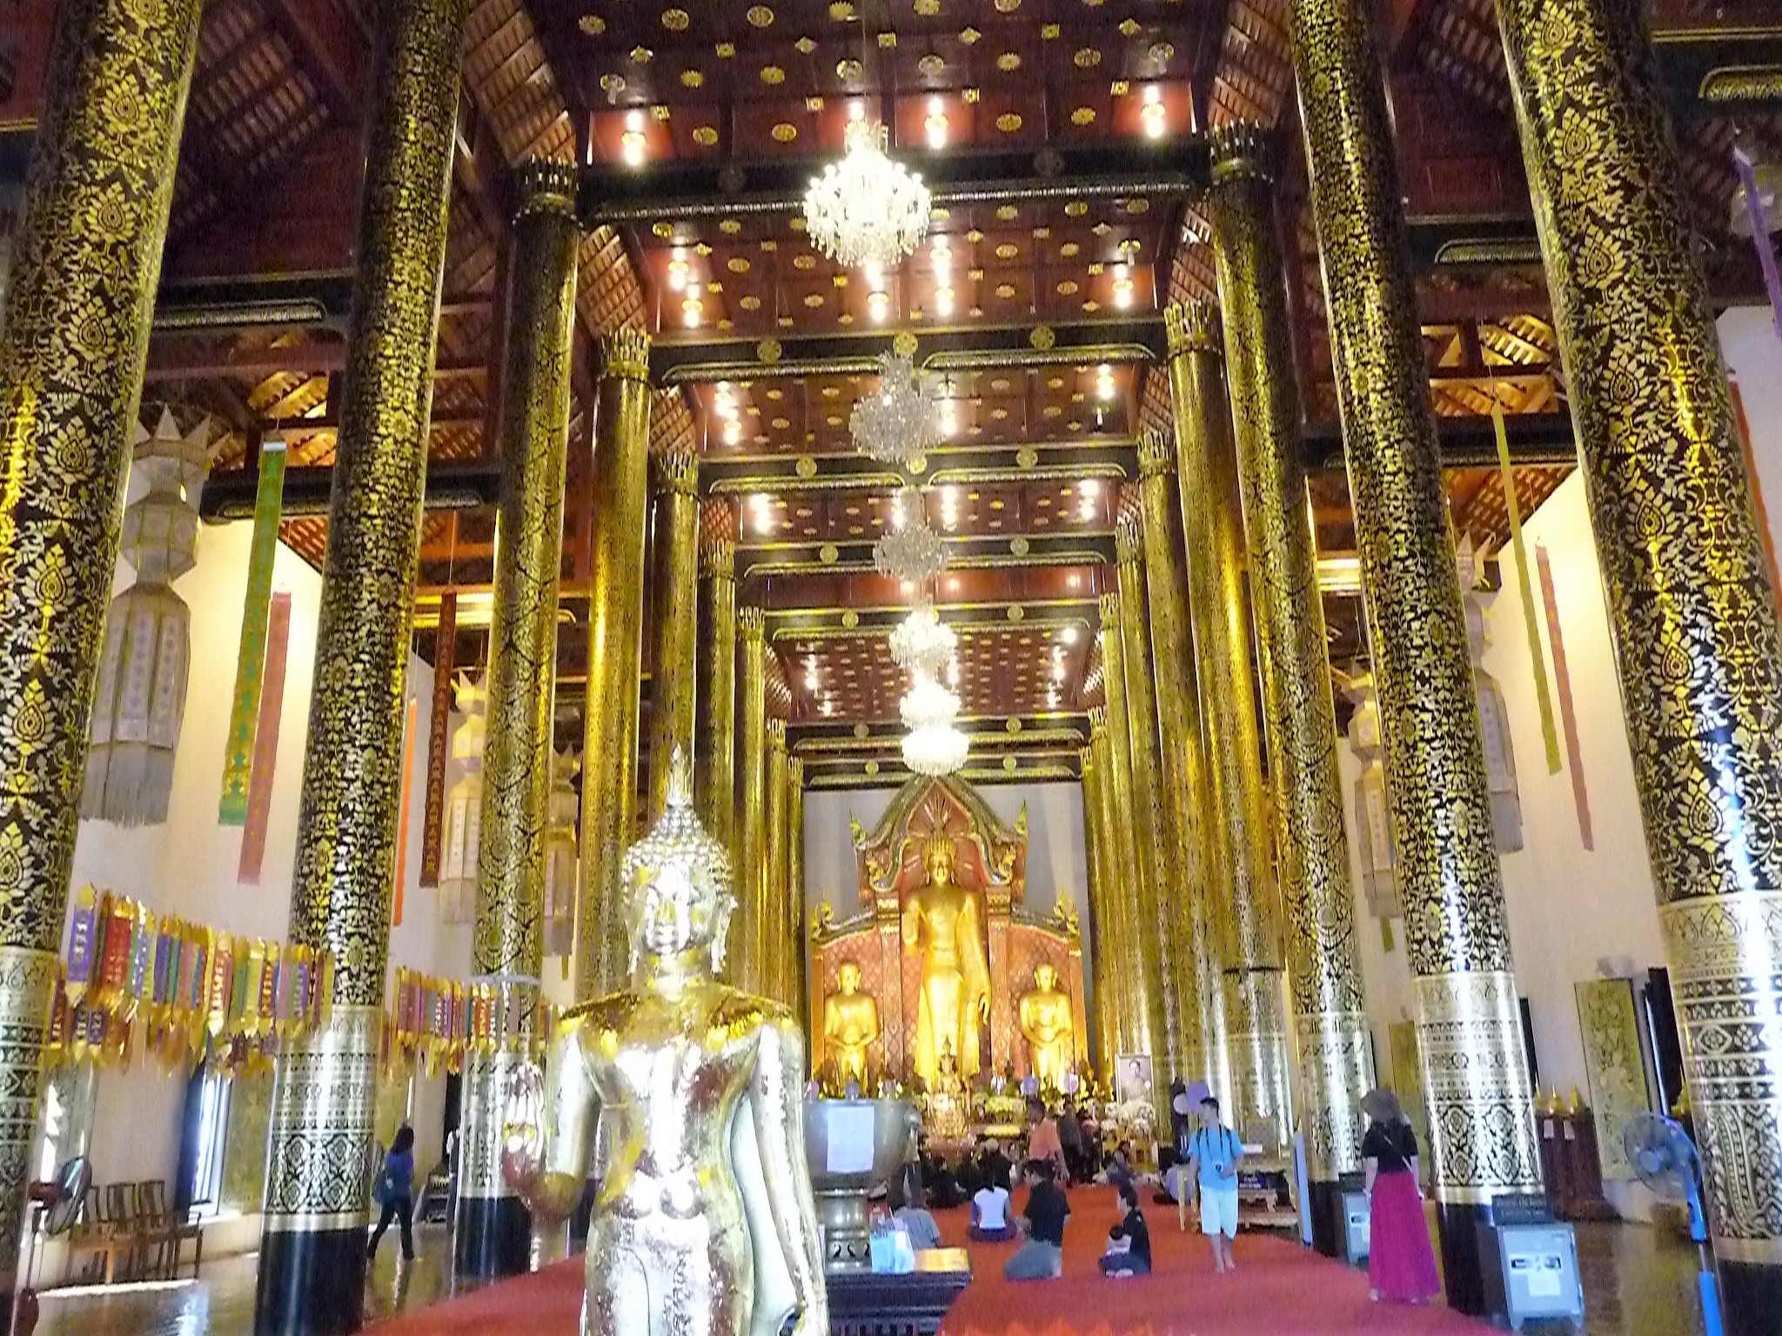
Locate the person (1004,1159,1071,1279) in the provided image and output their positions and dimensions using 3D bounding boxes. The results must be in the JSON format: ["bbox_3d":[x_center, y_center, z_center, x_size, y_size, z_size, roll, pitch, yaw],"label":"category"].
[{"bbox_3d":[1.479,5.641,14.817,0.640,1.100,0.480,-17,-23,42],"label":"person"}]

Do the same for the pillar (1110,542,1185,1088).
[{"bbox_3d":[5.820,3.659,31.322,0.860,14.470,0.860,-2,-17,3],"label":"pillar"}]

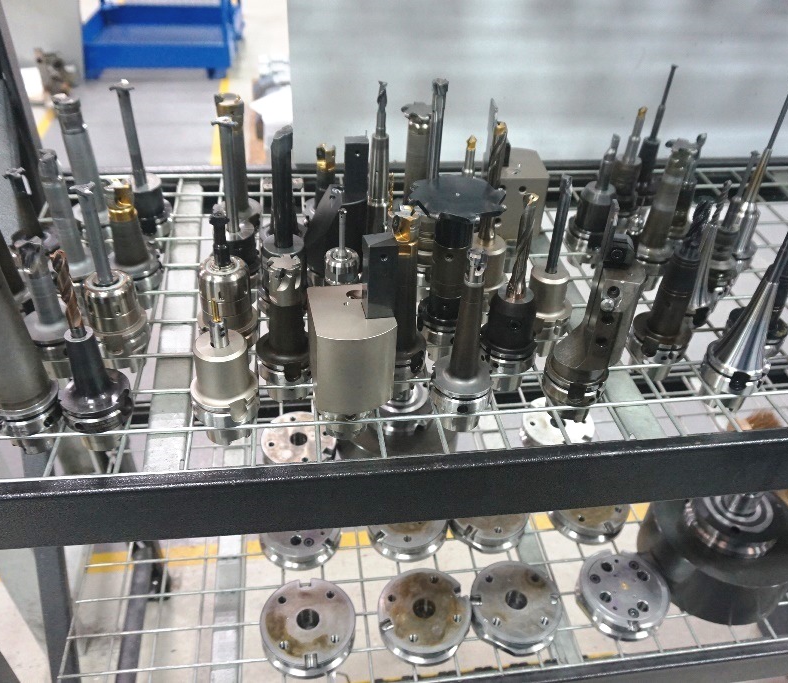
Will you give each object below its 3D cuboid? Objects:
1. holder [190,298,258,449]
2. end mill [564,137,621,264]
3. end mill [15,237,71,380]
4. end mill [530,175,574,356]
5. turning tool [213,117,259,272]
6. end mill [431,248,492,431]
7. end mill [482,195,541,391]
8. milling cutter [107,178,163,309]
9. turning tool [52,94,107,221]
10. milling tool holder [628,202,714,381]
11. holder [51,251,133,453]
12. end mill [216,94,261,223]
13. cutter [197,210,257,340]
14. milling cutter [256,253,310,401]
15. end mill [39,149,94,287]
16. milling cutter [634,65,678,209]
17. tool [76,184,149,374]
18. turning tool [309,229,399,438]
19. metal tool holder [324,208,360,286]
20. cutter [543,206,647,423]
[{"bbox_3d":[-0.160,0.026,0.640,0.063,0.154,0.063,4,37,-3],"label":"holder"},{"bbox_3d":[0.274,-0.189,0.926,0.063,0.184,0.063,-1,39,-9],"label":"end mill"},{"bbox_3d":[-0.351,-0.033,0.693,0.063,0.158,0.063,3,37,-2],"label":"end mill"},{"bbox_3d":[0.173,-0.081,0.744,0.063,0.211,0.063,0,37,0],"label":"end mill"},{"bbox_3d":[-0.189,-0.145,0.796,0.063,0.229,0.063,-1,40,-9],"label":"turning tool"},{"bbox_3d":[0.071,0.000,0.665,0.063,0.204,0.063,-4,40,-7],"label":"end mill"},{"bbox_3d":[0.127,-0.048,0.712,0.063,0.222,0.063,-4,40,-7],"label":"end mill"},{"bbox_3d":[-0.308,-0.113,0.801,0.063,0.158,0.063,-1,41,-9],"label":"milling cutter"},{"bbox_3d":[-0.388,-0.205,0.870,0.063,0.208,0.063,-4,40,-7],"label":"turning tool"},{"bbox_3d":[0.303,-0.052,0.736,0.063,0.209,0.063,-2,37,-8],"label":"milling tool holder"},{"bbox_3d":[-0.278,0.011,0.617,0.063,0.212,0.063,0,41,-10],"label":"holder"},{"bbox_3d":[-0.209,-0.215,0.899,0.063,0.209,0.063,-2,39,-8],"label":"end mill"},{"bbox_3d":[-0.177,-0.054,0.723,0.063,0.179,0.063,-1,38,-9],"label":"cutter"},{"bbox_3d":[-0.112,-0.014,0.700,0.063,0.161,0.063,-1,41,-9],"label":"milling cutter"},{"bbox_3d":[-0.368,-0.124,0.782,0.063,0.195,0.063,-4,40,-7],"label":"end mill"},{"bbox_3d":[0.384,-0.288,1.010,0.063,0.233,0.063,-4,40,-6],"label":"milling cutter"},{"bbox_3d":[-0.294,-0.062,0.704,0.063,0.211,0.063,-3,40,-7],"label":"tool"},{"bbox_3d":[-0.037,0.001,0.635,0.077,0.212,0.087,-4,39,-9],"label":"turning tool"},{"bbox_3d":[-0.058,-0.060,0.739,0.063,0.181,0.063,-2,39,-9],"label":"metal tool holder"},{"bbox_3d":[0.187,-0.022,0.642,0.069,0.241,0.065,2,38,-1],"label":"cutter"}]

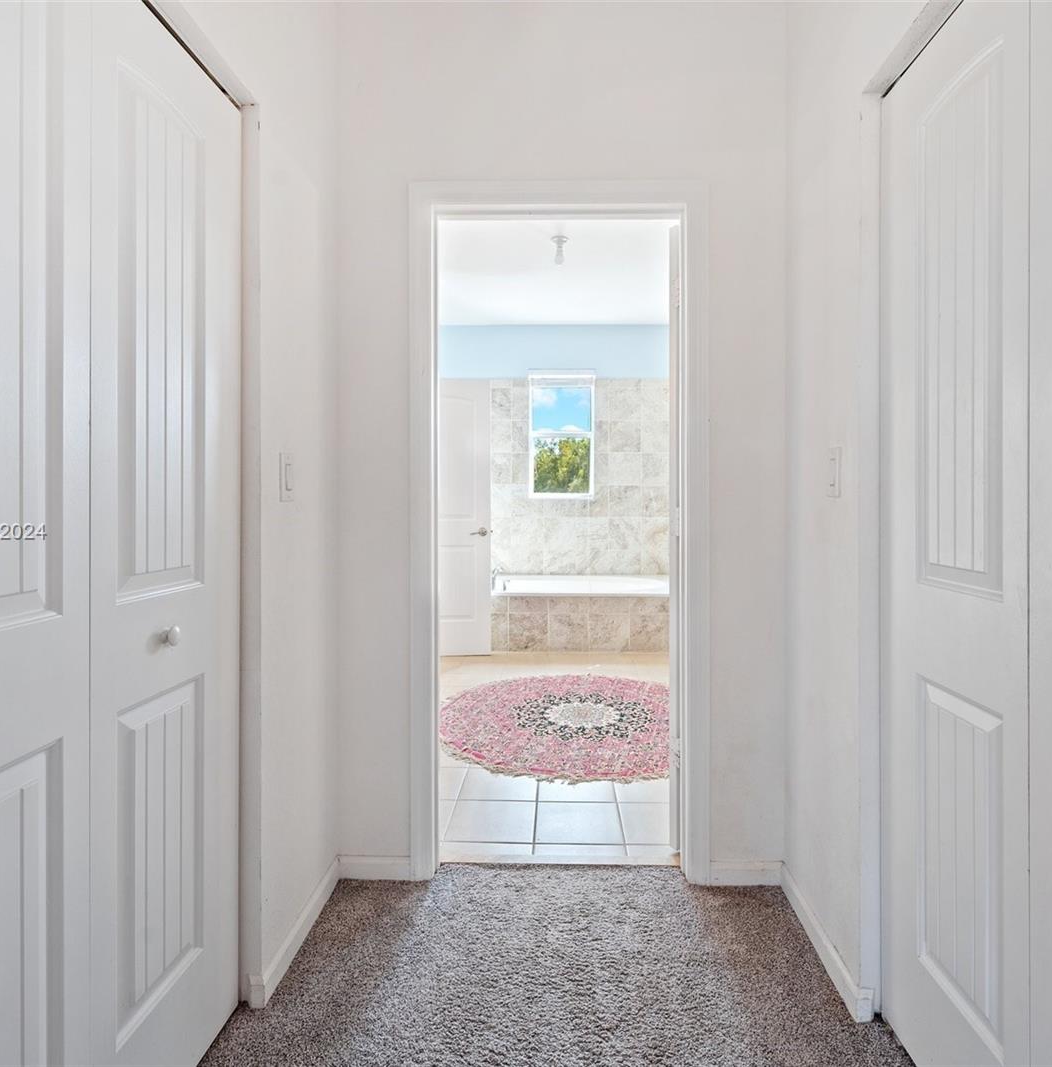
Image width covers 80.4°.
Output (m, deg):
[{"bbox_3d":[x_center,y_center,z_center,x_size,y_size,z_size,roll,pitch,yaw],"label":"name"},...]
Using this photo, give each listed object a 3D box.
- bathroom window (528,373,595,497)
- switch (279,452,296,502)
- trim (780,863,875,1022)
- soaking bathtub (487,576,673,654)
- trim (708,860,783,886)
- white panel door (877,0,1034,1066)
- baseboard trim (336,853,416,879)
[{"bbox_3d":[0.332,-0.920,5.800,0.620,1.150,0.090,0,2,2],"label":"bathroom window"},{"bbox_3d":[-0.601,-0.142,1.570,0.012,0.122,0.080,0,2,3],"label":"switch"},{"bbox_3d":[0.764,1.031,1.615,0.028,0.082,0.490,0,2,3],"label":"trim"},{"bbox_3d":[0.420,0.645,5.240,1.650,0.440,1.020,0,2,2],"label":"soaking bathtub"},{"bbox_3d":[0.659,1.018,1.865,0.226,0.079,0.016,0,2,2],"label":"trim"},{"bbox_3d":[0.797,0.067,1.168,0.035,2.030,0.450,0,2,3],"label":"white panel door"},{"bbox_3d":[-0.460,1.011,1.890,0.225,0.079,0.016,0,2,2],"label":"baseboard trim"}]

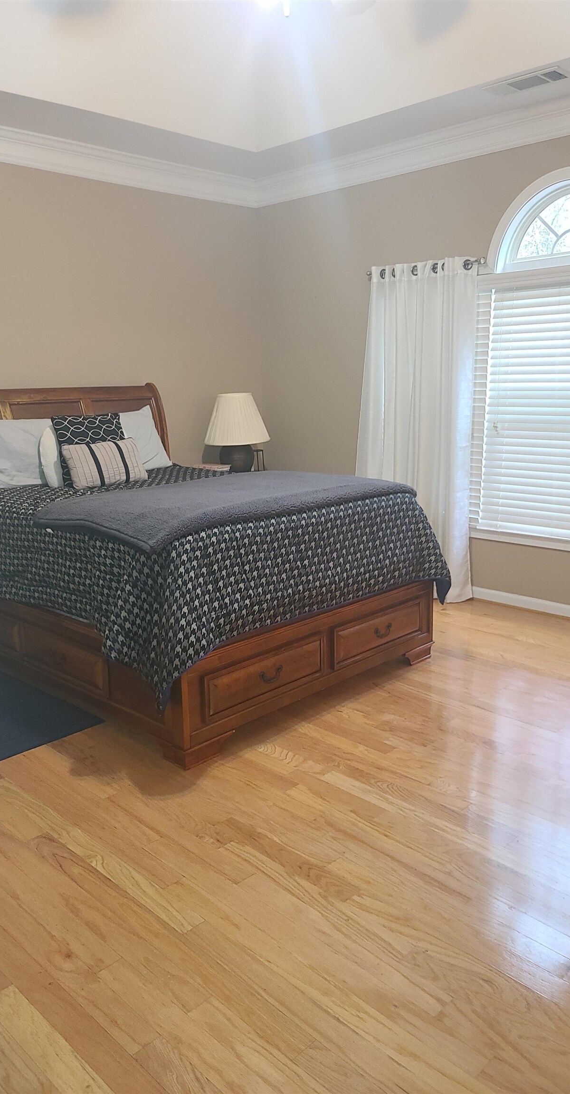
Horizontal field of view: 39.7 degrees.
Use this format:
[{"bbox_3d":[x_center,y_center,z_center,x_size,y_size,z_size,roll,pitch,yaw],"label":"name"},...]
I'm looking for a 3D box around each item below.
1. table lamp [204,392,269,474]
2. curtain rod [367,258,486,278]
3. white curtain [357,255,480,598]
[{"bbox_3d":[-0.357,-0.820,5.744,0.469,0.589,0.469,-1,13,0],"label":"table lamp"},{"bbox_3d":[0.861,-1.747,4.947,0.894,0.051,0.074,11,18,44],"label":"curtain rod"},{"bbox_3d":[0.819,-0.750,5.203,0.931,2.123,0.149,11,18,44],"label":"white curtain"}]

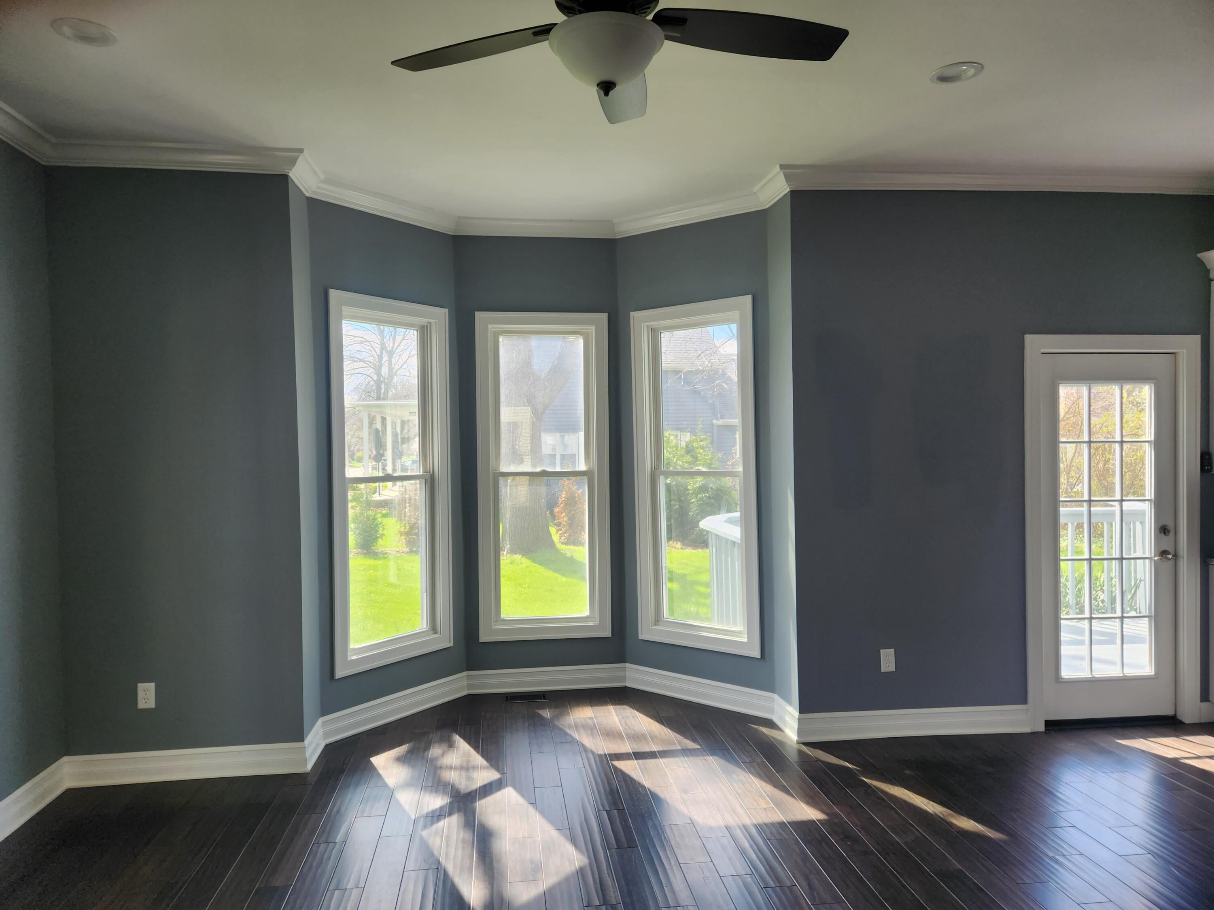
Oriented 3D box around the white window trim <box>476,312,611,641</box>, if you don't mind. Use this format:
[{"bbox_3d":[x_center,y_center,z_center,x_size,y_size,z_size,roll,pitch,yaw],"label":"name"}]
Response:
[{"bbox_3d":[-0.403,0.138,5.195,0.849,2.098,0.070,-1,1,-7],"label":"white window trim"}]

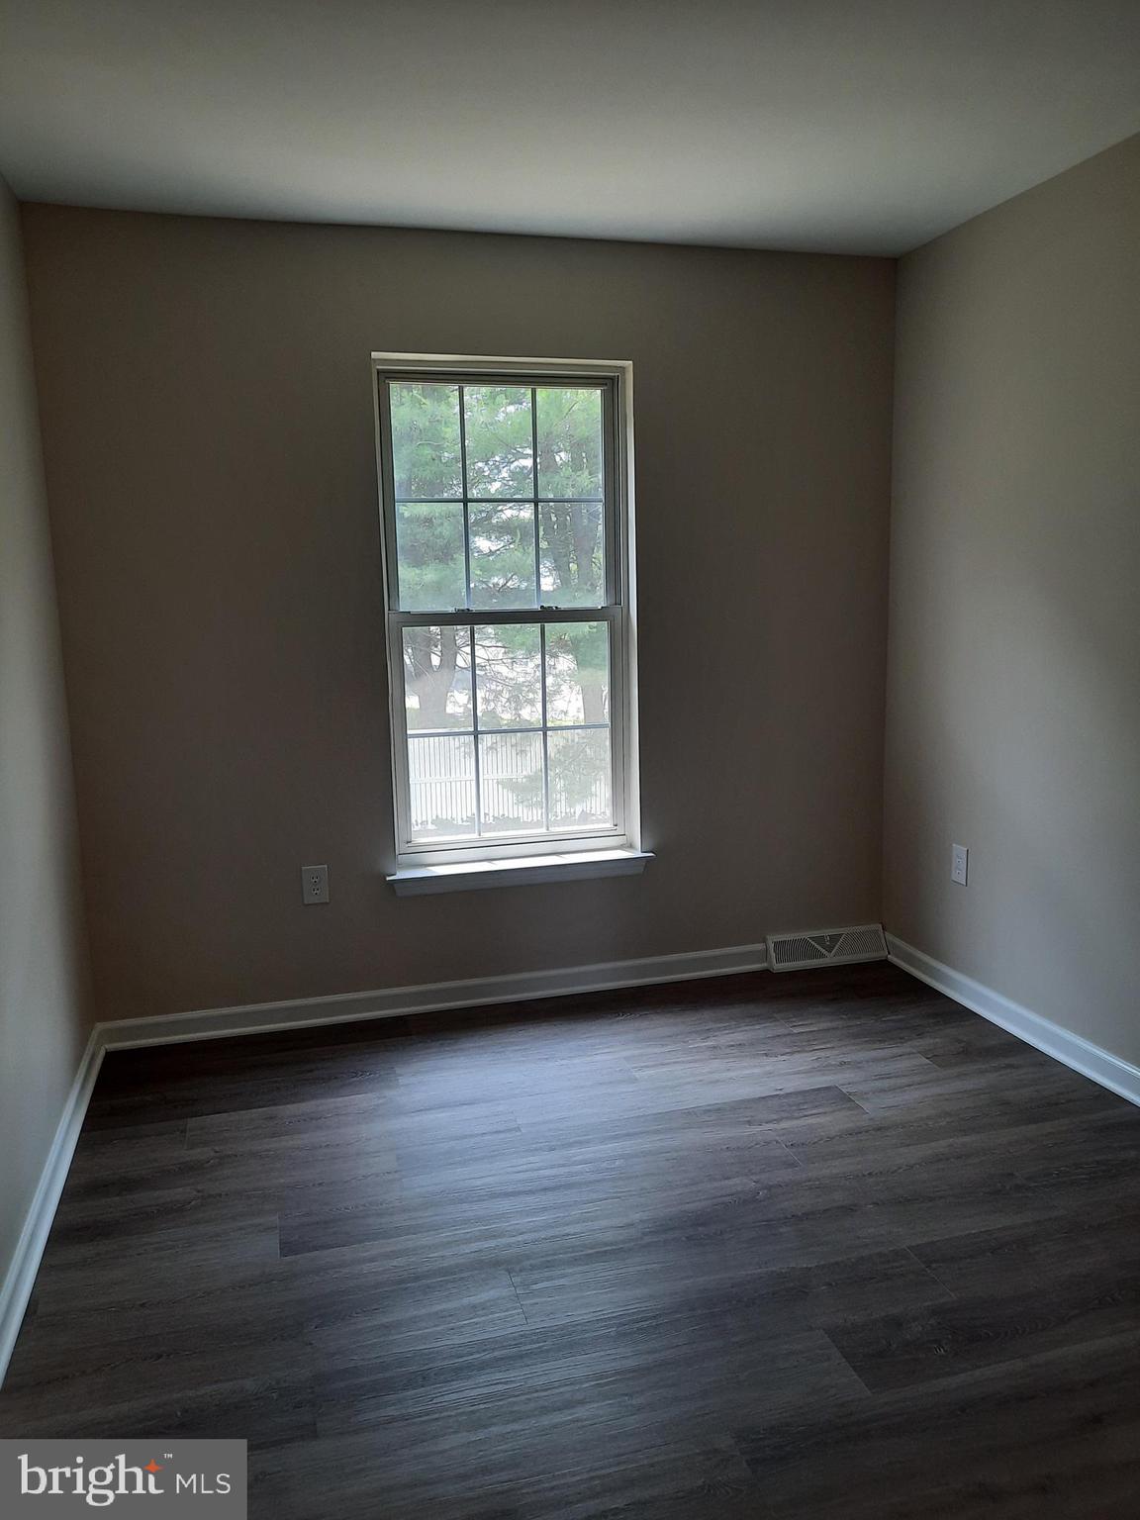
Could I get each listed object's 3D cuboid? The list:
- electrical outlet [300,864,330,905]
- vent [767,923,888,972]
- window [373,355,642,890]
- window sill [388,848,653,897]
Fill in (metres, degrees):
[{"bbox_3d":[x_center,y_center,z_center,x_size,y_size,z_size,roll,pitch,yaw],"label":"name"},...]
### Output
[{"bbox_3d":[-0.798,0.394,3.454,0.077,0.120,0.009,-4,9,-15],"label":"electrical outlet"},{"bbox_3d":[0.935,0.682,3.970,0.452,0.111,0.060,-4,9,-15],"label":"vent"},{"bbox_3d":[-0.188,-0.454,3.555,0.827,1.606,0.104,-4,9,-15],"label":"window"},{"bbox_3d":[-0.163,0.371,3.676,0.905,0.067,0.128,-4,9,-15],"label":"window sill"}]

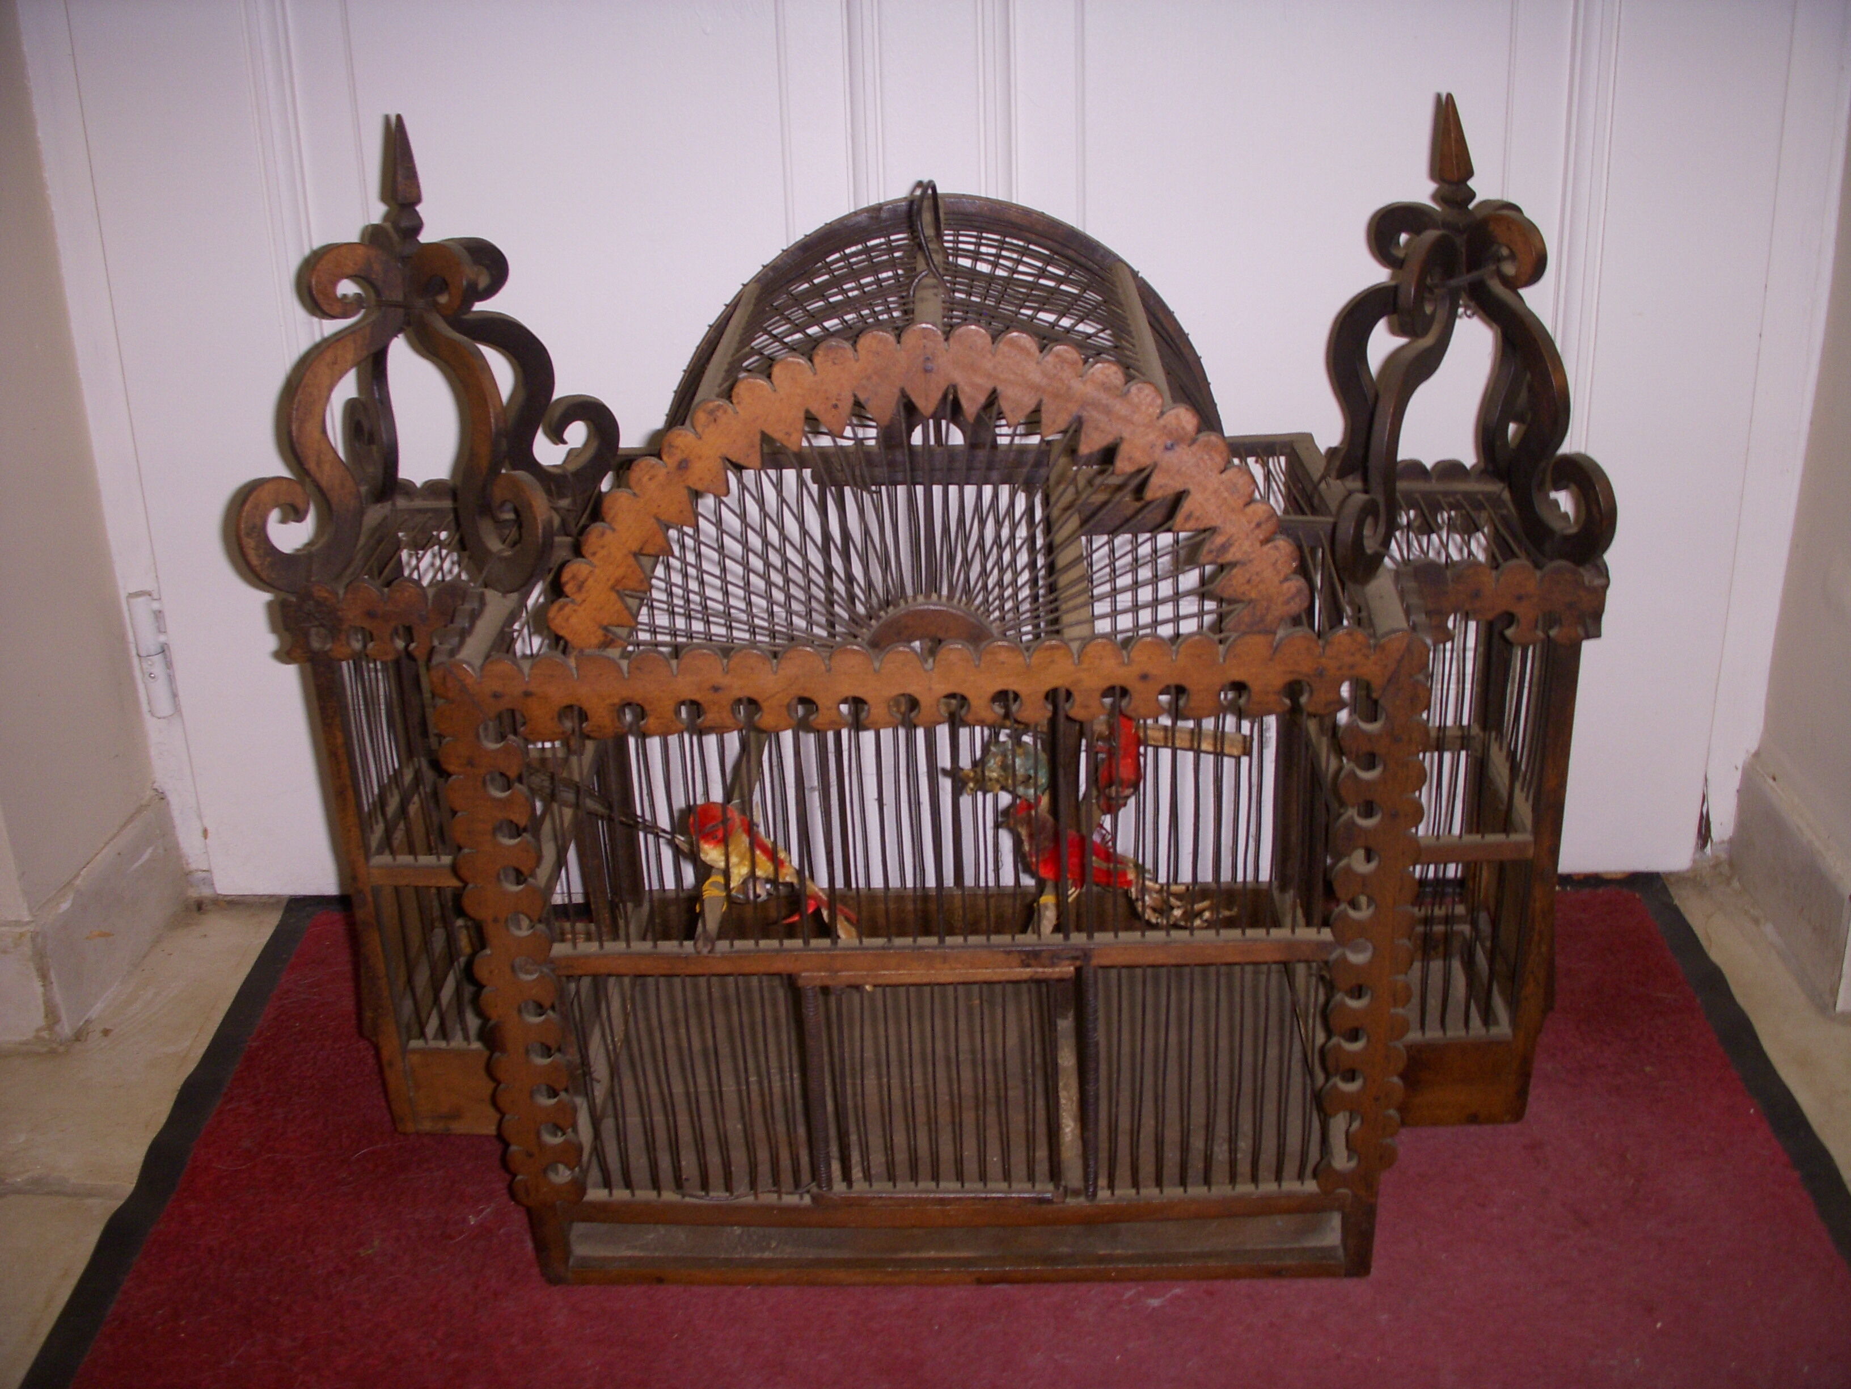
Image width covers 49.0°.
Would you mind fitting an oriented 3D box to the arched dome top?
[{"bbox_3d":[0.006,-0.131,0.897,0.289,0.127,0.262,-1,26,2],"label":"arched dome top"}]

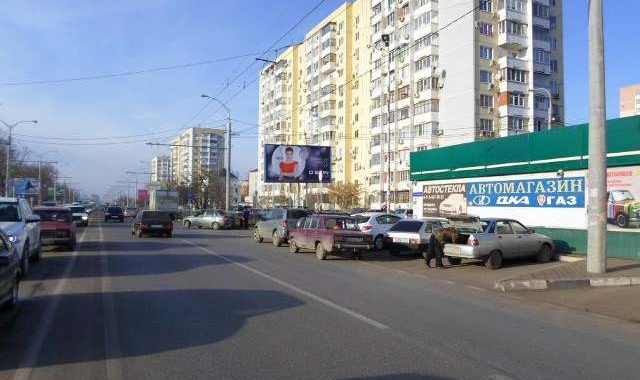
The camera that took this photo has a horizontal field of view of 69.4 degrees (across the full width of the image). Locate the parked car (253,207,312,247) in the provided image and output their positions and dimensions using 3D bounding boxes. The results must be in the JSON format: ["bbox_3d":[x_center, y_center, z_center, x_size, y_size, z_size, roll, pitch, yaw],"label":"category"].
[{"bbox_3d":[-1.612,1.630,21.157,1.740,1.700,4.200,1,-2,-26],"label":"parked car"}]

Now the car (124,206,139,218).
[{"bbox_3d":[-25.298,2.955,61.897,1.700,1.460,4.300,1,-2,-25],"label":"car"}]

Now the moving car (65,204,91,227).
[{"bbox_3d":[-18.922,2.100,35.927,1.680,1.480,4.150,1,-2,-25],"label":"moving car"}]

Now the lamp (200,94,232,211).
[{"bbox_3d":[-10.270,-3.000,45.500,2.850,12.200,0.420,1,-2,-25],"label":"lamp"}]

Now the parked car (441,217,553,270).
[{"bbox_3d":[5.616,1.598,14.494,4.260,1.430,1.680,2,-2,-32],"label":"parked car"}]

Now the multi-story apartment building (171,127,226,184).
[{"bbox_3d":[-62.700,-8.950,232.000,14.500,35.300,54.000,1,-2,-28],"label":"multi-story apartment building"}]

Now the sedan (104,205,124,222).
[{"bbox_3d":[-19.600,2.270,43.900,1.730,1.490,4.300,1,-2,-26],"label":"sedan"}]

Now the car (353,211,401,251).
[{"bbox_3d":[2.684,1.740,20.197,1.770,1.490,4.280,-1,-3,39],"label":"car"}]

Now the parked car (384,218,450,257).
[{"bbox_3d":[4.069,1.681,16.989,1.650,1.410,4.030,-1,-3,43],"label":"parked car"}]

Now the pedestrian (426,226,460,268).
[{"bbox_3d":[3.618,1.652,13.540,0.950,1.220,0.550,2,-2,-28],"label":"pedestrian"}]

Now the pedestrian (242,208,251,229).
[{"bbox_3d":[-5.650,2.200,35.400,0.380,1.670,0.500,1,-2,-30],"label":"pedestrian"}]

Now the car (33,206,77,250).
[{"bbox_3d":[-9.500,1.340,16.450,1.620,1.440,4.100,1,-2,-26],"label":"car"}]

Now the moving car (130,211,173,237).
[{"bbox_3d":[-9.370,1.863,25.649,1.650,1.410,4.030,2,-2,-28],"label":"moving car"}]

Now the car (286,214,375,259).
[{"bbox_3d":[0.260,1.660,16.500,1.620,1.450,4.100,1,-2,-24],"label":"car"}]

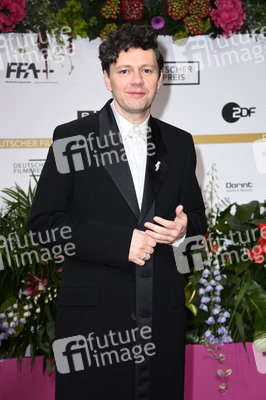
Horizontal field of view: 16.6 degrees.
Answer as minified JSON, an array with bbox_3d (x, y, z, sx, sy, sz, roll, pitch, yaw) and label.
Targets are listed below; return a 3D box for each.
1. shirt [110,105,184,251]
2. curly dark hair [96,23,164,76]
[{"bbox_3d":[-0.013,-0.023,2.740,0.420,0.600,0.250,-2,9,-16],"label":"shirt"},{"bbox_3d":[-0.006,-0.413,2.580,0.188,0.190,0.230,-2,5,-9],"label":"curly dark hair"}]

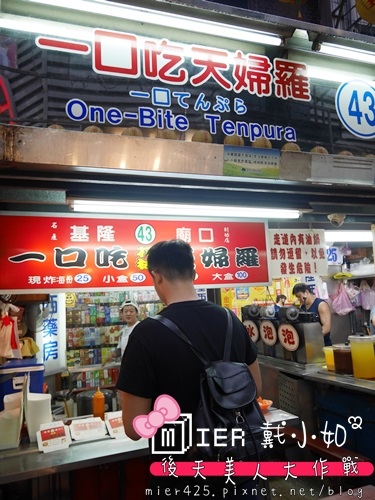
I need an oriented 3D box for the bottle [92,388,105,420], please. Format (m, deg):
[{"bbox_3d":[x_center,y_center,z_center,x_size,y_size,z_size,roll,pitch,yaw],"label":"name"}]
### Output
[{"bbox_3d":[-0.460,0.811,2.110,0.057,0.187,0.057,-1,-6,-11],"label":"bottle"}]

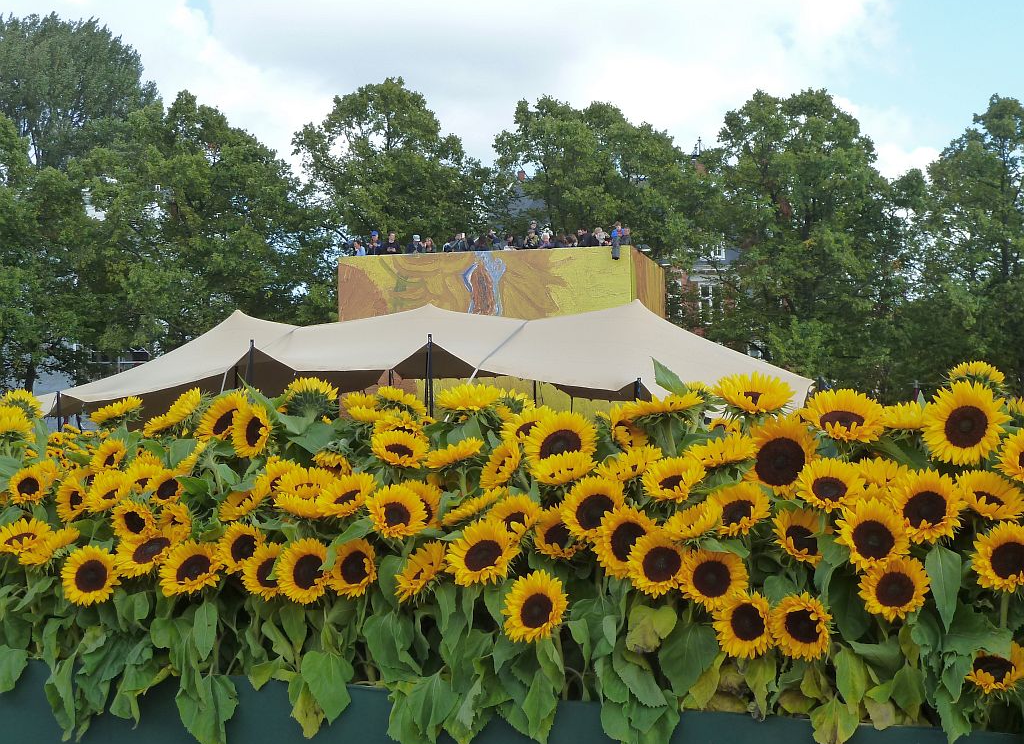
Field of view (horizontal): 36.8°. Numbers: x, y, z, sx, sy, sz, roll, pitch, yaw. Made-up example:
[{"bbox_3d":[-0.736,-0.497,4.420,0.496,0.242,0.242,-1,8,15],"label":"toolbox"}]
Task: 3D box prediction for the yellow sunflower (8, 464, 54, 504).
[{"bbox_3d":[-1.437,0.336,4.600,0.137,0.137,0.050,0,-23,6],"label":"yellow sunflower"}]

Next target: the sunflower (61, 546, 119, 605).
[{"bbox_3d":[-0.979,0.476,3.580,0.138,0.138,0.045,1,-11,-17],"label":"sunflower"}]

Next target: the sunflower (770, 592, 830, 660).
[{"bbox_3d":[0.555,0.488,2.950,0.115,0.128,0.050,-1,-7,29],"label":"sunflower"}]

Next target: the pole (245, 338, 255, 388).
[{"bbox_3d":[-3.933,1.054,23.000,0.070,3.100,0.070,2,-2,-10],"label":"pole"}]

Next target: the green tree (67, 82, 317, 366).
[{"bbox_3d":[-12.878,-3.735,62.000,10.157,15.224,9.500,0,-2,0],"label":"green tree"}]

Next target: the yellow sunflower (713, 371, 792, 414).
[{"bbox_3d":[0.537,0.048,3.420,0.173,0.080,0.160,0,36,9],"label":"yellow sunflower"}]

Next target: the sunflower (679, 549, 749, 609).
[{"bbox_3d":[0.436,0.447,3.330,0.150,0.142,0.055,0,-8,-1],"label":"sunflower"}]

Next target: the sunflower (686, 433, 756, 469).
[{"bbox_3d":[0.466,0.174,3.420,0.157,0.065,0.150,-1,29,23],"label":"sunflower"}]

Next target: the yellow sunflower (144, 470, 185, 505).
[{"bbox_3d":[-0.971,0.326,4.300,0.125,0.125,0.050,-1,-21,25],"label":"yellow sunflower"}]

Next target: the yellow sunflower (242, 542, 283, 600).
[{"bbox_3d":[-0.608,0.490,3.780,0.125,0.143,0.055,0,-7,9],"label":"yellow sunflower"}]

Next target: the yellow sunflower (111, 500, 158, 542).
[{"bbox_3d":[-1.006,0.399,4.100,0.122,0.115,0.055,0,1,6],"label":"yellow sunflower"}]

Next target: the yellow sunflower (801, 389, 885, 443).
[{"bbox_3d":[0.698,0.092,3.250,0.172,0.060,0.165,0,37,0],"label":"yellow sunflower"}]

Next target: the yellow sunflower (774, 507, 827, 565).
[{"bbox_3d":[0.685,0.388,3.650,0.150,0.150,0.055,1,-28,-20],"label":"yellow sunflower"}]

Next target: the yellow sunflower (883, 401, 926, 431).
[{"bbox_3d":[0.846,0.096,3.300,0.125,0.055,0.125,0,37,-1],"label":"yellow sunflower"}]

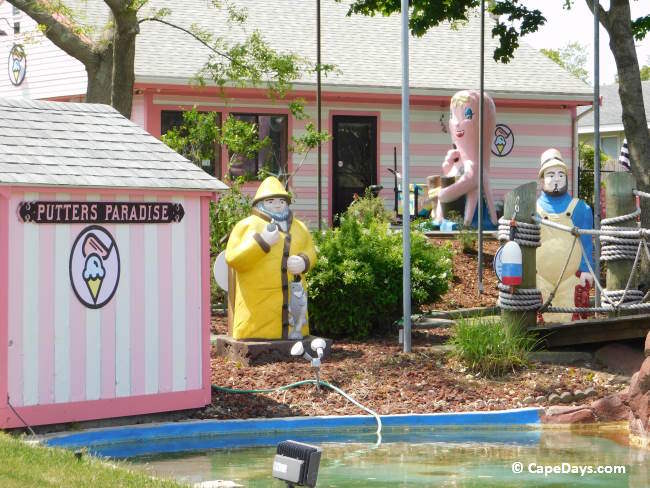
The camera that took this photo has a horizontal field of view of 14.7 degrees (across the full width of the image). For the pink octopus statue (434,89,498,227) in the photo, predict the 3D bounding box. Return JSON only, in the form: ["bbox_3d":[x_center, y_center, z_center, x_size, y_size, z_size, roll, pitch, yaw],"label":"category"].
[{"bbox_3d":[2.434,-1.488,43.300,1.000,2.374,1.000,0,1,38],"label":"pink octopus statue"}]

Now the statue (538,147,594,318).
[{"bbox_3d":[2.436,-0.071,25.500,0.620,1.793,0.500,0,1,12],"label":"statue"}]

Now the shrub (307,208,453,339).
[{"bbox_3d":[0.540,0.304,25.900,1.520,1.338,1.400,0,1,0],"label":"shrub"}]

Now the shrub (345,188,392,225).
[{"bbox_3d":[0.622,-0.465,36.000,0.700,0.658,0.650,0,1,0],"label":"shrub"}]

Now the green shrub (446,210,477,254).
[{"bbox_3d":[1.979,-0.181,36.500,0.430,0.609,0.420,0,1,0],"label":"green shrub"}]

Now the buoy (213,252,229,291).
[{"bbox_3d":[-0.865,0.264,24.600,0.400,0.420,0.360,0,1,0],"label":"buoy"}]

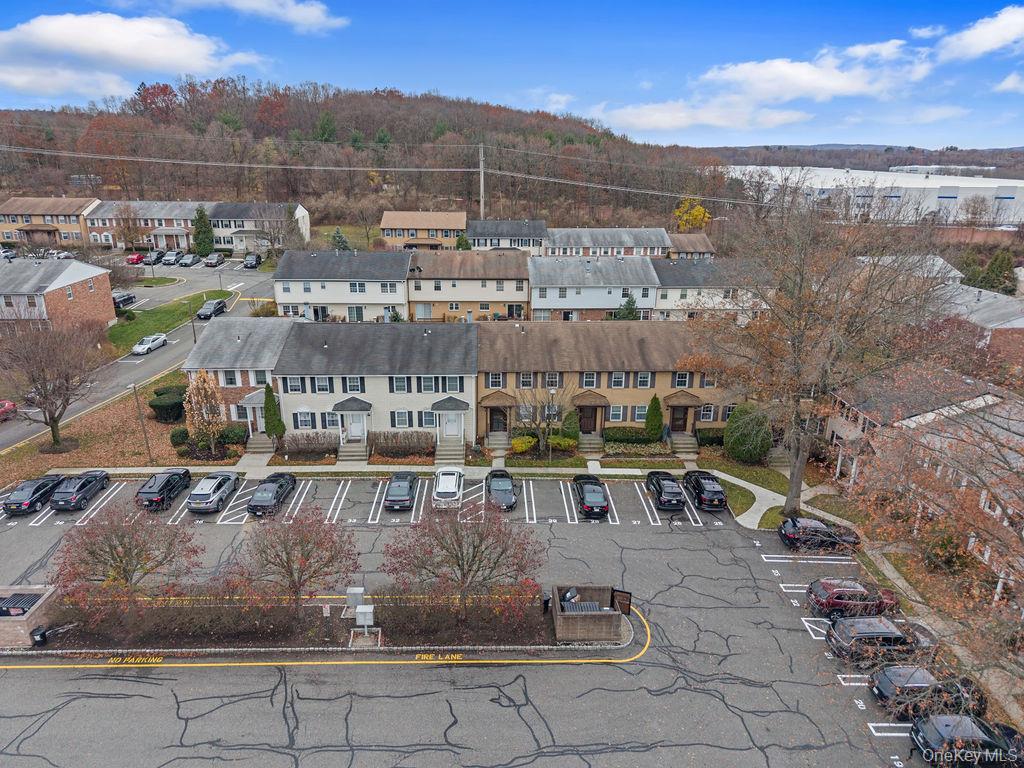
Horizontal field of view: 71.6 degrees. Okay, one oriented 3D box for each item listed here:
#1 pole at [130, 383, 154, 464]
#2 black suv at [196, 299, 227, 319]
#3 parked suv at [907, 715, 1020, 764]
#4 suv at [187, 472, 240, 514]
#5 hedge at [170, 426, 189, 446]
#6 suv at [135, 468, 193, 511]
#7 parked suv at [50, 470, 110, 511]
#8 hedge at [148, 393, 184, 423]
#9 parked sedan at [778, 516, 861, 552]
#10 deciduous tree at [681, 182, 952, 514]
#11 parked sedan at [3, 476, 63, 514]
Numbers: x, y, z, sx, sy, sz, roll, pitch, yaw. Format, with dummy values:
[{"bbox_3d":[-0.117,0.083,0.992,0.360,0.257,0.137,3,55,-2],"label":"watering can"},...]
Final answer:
[{"bbox_3d":[-27.206,3.003,52.085,0.750,6.160,0.300,-10,22,-31],"label":"pole"},{"bbox_3d":[-35.199,-8.814,83.312,1.820,1.450,4.750,2,20,5],"label":"black suv"},{"bbox_3d":[19.262,14.700,29.329,4.800,1.450,1.840,1,20,1],"label":"parked suv"},{"bbox_3d":[-19.657,6.849,47.027,1.865,1.665,4.605,0,20,-2],"label":"suv"},{"bbox_3d":[-26.134,3.974,55.779,1.450,1.420,1.450,0,18,-3],"label":"hedge"},{"bbox_3d":[-23.784,7.024,48.232,1.850,1.680,4.700,0,20,-3],"label":"suv"},{"bbox_3d":[-28.522,6.795,47.046,1.800,1.580,4.470,0,20,-2],"label":"parked suv"},{"bbox_3d":[-28.175,1.833,58.520,3.000,1.950,2.700,0,20,-2],"label":"hedge"},{"bbox_3d":[19.189,9.255,44.215,4.600,1.620,1.860,1,20,1],"label":"parked sedan"},{"bbox_3d":[18.357,-1.401,42.804,16.800,20.800,15.500,0,20,-2],"label":"deciduous tree"},{"bbox_3d":[-31.244,6.992,46.581,1.830,1.470,4.800,0,20,-2],"label":"parked sedan"}]

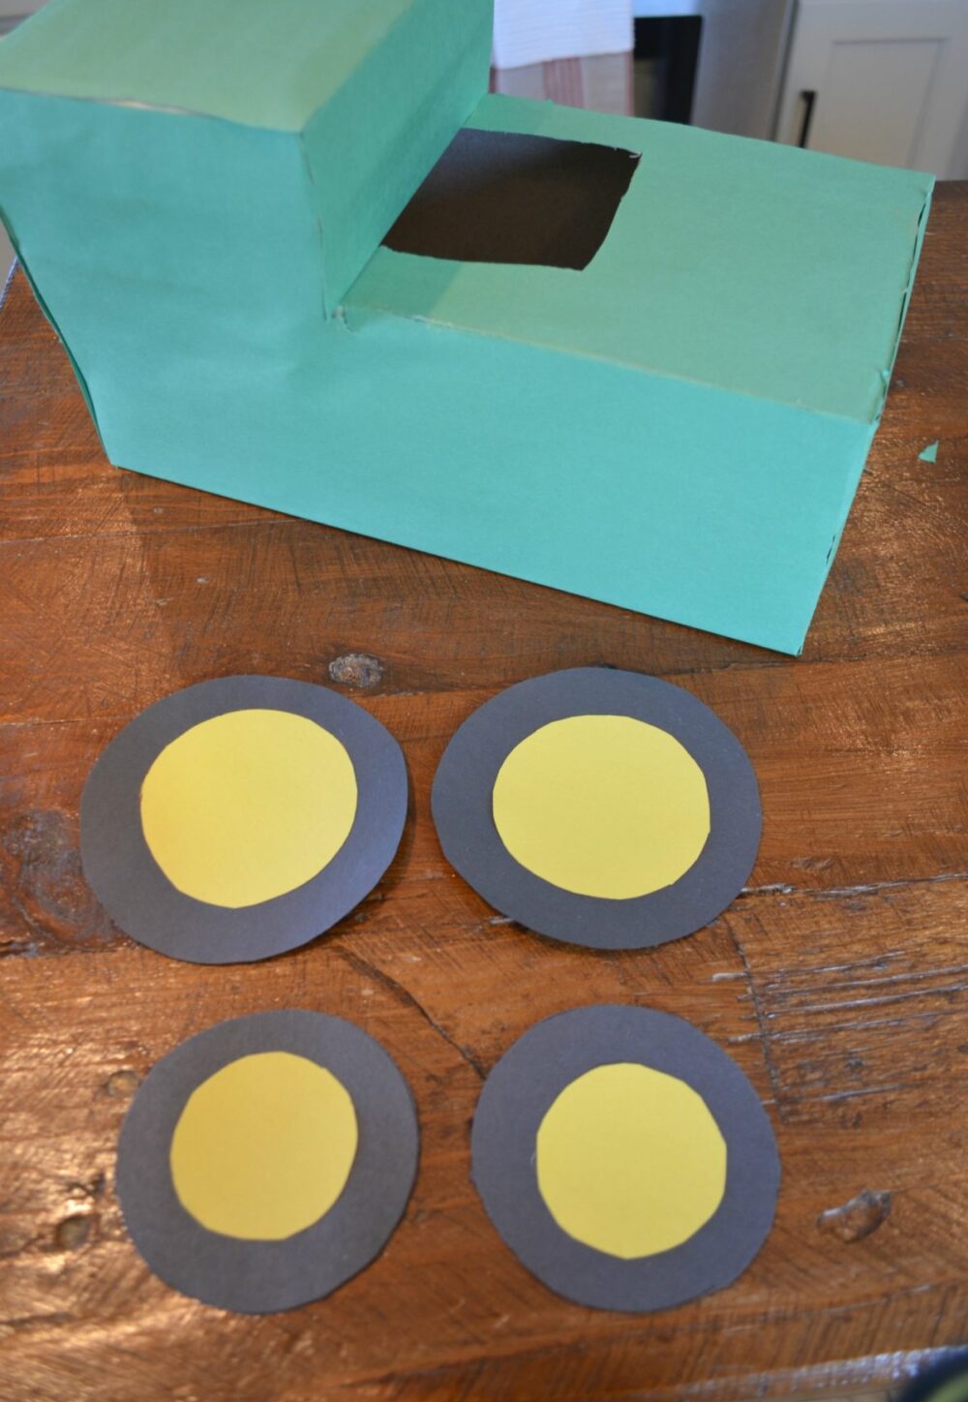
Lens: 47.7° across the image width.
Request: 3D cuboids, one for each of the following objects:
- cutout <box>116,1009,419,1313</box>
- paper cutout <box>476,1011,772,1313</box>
[{"bbox_3d":[-0.076,0.158,0.384,0.106,0.005,0.100,-2,55,0],"label":"cutout"},{"bbox_3d":[0.049,0.155,0.382,0.107,0.005,0.102,-2,55,0],"label":"paper cutout"}]

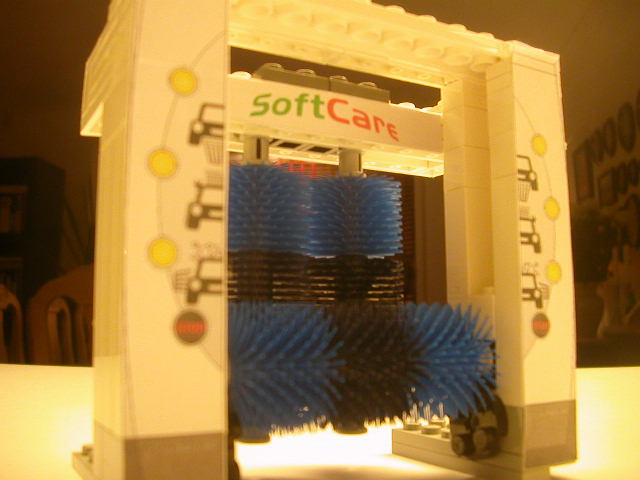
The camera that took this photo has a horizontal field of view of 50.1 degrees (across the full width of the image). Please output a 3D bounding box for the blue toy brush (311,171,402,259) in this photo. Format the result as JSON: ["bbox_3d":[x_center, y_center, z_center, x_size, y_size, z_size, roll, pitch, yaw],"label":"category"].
[{"bbox_3d":[0.008,-0.006,0.165,0.024,0.019,0.024,0,-7,0],"label":"blue toy brush"}]

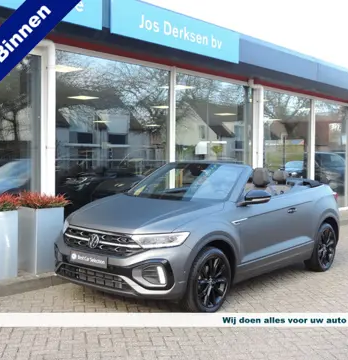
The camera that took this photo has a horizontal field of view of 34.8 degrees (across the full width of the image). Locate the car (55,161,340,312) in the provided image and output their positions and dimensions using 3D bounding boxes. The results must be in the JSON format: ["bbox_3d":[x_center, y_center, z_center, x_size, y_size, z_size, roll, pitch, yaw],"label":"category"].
[{"bbox_3d":[0.538,0.537,6.980,1.840,1.490,4.270,1,2,39],"label":"car"}]

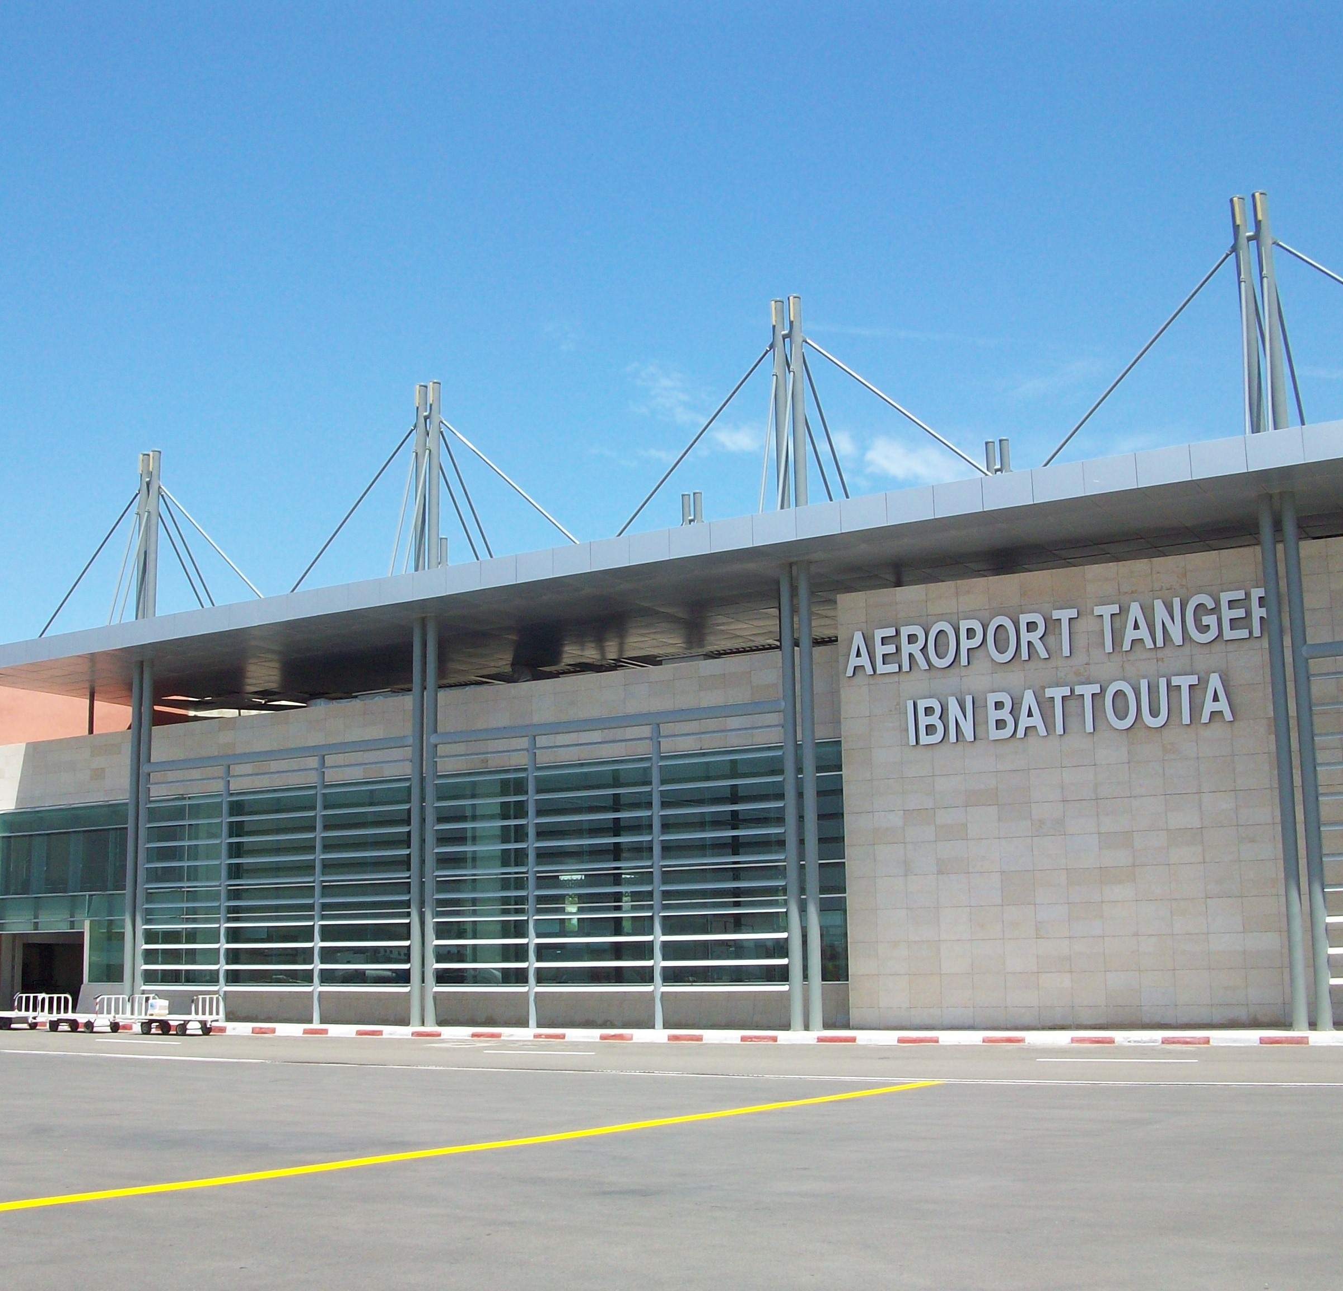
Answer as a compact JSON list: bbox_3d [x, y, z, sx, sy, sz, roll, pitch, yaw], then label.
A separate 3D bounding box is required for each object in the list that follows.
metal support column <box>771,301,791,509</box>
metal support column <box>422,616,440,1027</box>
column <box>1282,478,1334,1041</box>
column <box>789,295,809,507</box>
[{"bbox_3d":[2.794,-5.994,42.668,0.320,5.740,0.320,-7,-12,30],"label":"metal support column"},{"bbox_3d":[-6.622,4.802,46.523,0.310,11.310,0.310,-7,-12,30],"label":"metal support column"},{"bbox_3d":[13.090,2.216,34.874,0.310,11.386,0.310,-7,-12,31],"label":"column"},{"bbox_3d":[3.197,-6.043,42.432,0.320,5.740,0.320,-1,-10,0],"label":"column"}]

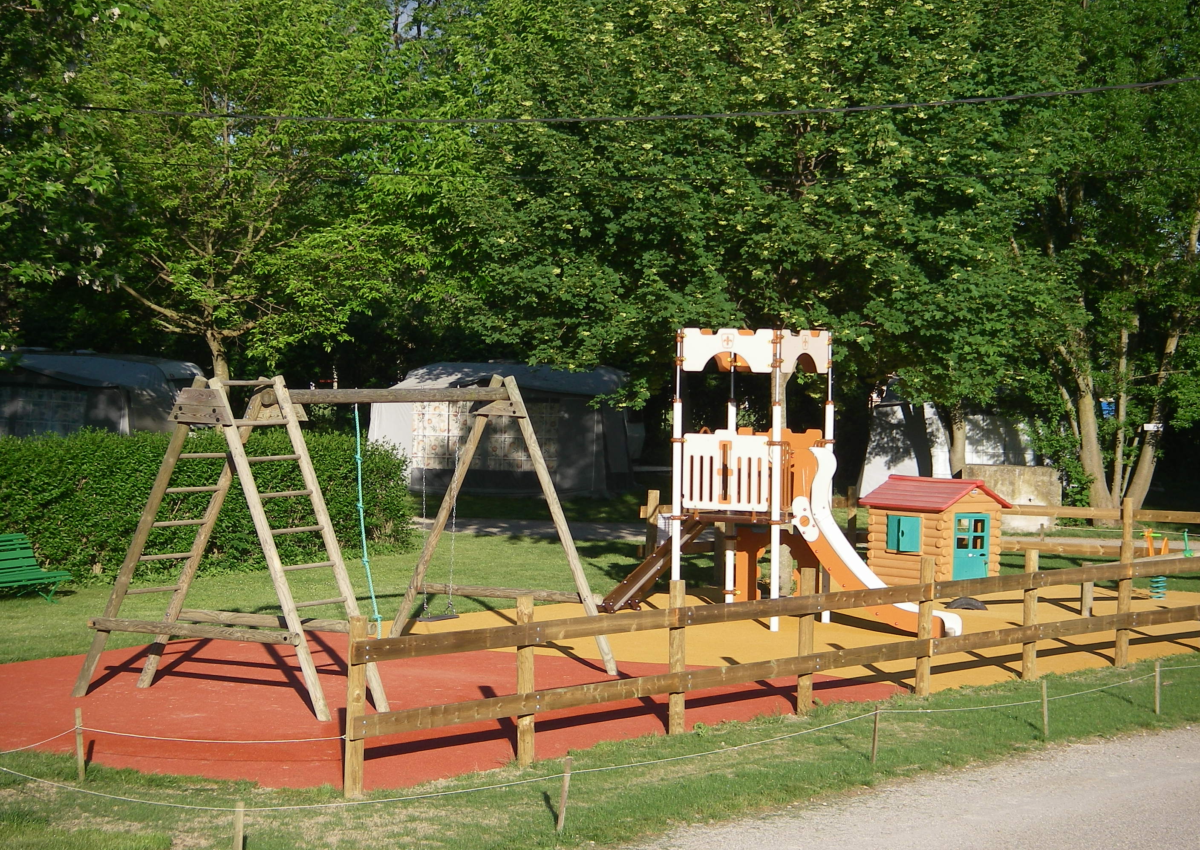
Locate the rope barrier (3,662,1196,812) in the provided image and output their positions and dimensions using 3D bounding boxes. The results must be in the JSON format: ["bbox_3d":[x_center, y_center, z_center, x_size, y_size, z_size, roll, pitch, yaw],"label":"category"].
[{"bbox_3d":[0.653,1.935,18.215,2.060,0.433,9.888,2,2,38],"label":"rope barrier"}]

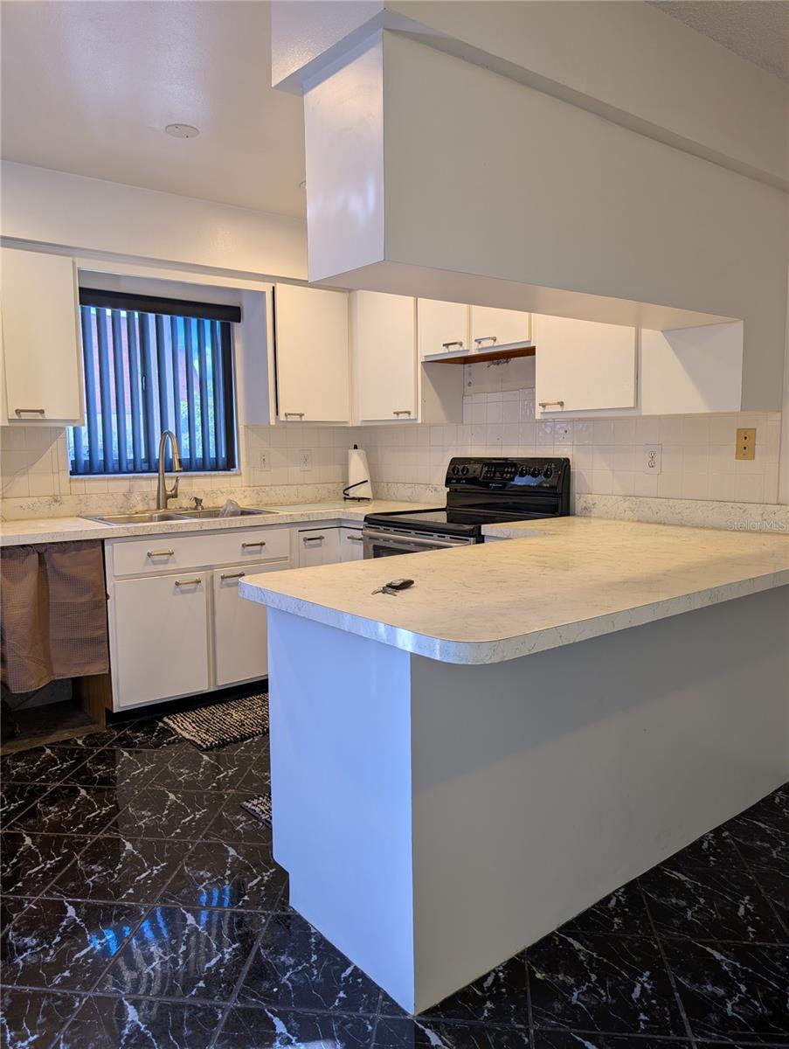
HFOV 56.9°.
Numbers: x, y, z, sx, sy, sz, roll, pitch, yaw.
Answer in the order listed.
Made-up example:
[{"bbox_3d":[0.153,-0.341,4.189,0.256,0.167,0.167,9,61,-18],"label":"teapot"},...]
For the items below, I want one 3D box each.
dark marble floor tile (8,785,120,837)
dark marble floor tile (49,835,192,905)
[{"bbox_3d":[-1.102,0.992,2.535,0.330,0.010,0.330,0,6,6],"label":"dark marble floor tile"},{"bbox_3d":[-0.807,1.027,2.173,0.330,0.010,0.330,0,6,6],"label":"dark marble floor tile"}]

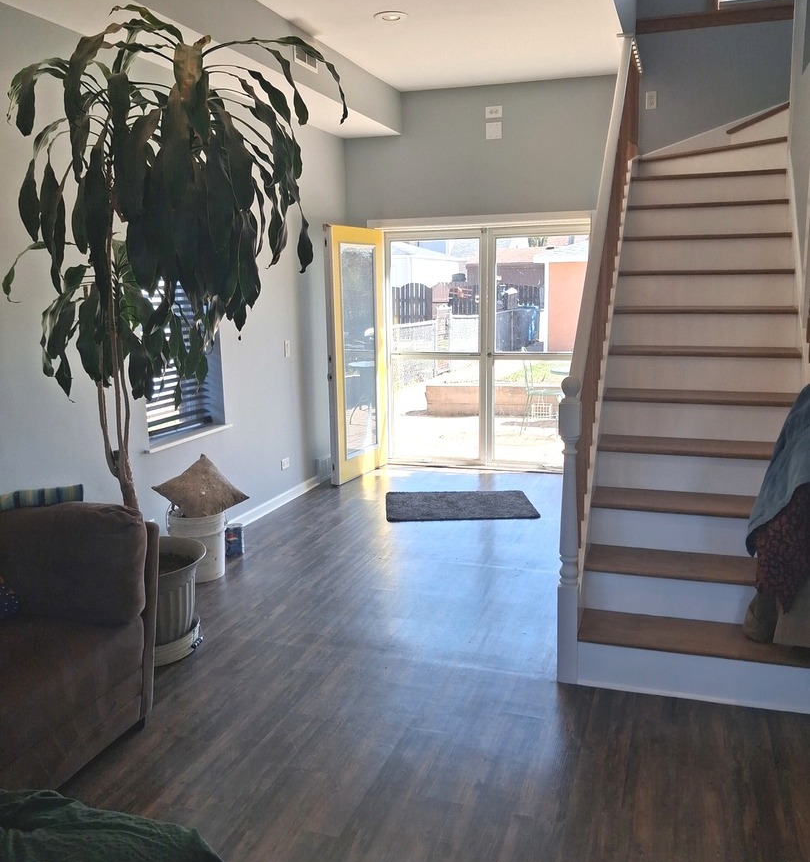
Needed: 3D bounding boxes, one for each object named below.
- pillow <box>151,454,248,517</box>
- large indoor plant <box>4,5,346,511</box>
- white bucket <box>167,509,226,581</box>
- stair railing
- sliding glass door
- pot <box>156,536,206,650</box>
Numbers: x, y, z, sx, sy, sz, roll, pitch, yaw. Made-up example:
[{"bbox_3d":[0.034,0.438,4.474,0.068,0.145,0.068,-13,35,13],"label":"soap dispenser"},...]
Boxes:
[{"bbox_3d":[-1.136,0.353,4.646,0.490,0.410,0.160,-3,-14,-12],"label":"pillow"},{"bbox_3d":[-0.942,-0.481,3.377,1.450,2.250,1.250,2,11,18],"label":"large indoor plant"},{"bbox_3d":[-1.145,0.627,4.701,0.305,0.370,0.305,-1,10,0],"label":"white bucket"},{"bbox_3d":[1.187,-0.827,4.819,0.100,3.113,3.659,2,11,18],"label":"stair railing"},{"bbox_3d":[0.663,-0.682,7.109,1.730,2.030,0.120,2,11,18],"label":"sliding glass door"},{"bbox_3d":[-1.148,0.766,3.749,0.540,0.430,0.540,-1,10,0],"label":"pot"}]

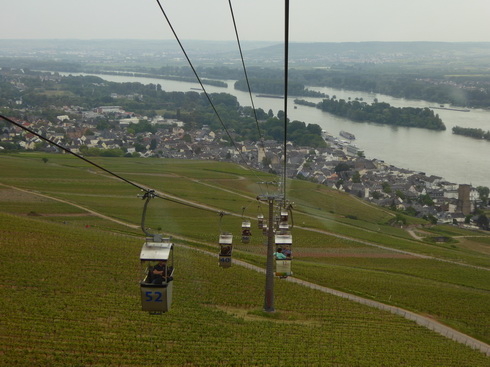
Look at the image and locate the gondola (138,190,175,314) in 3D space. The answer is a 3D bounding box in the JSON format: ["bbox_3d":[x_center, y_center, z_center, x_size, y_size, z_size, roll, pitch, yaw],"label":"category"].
[{"bbox_3d":[-2.942,2.324,30.800,0.970,4.200,1.650,1,9,3],"label":"gondola"}]

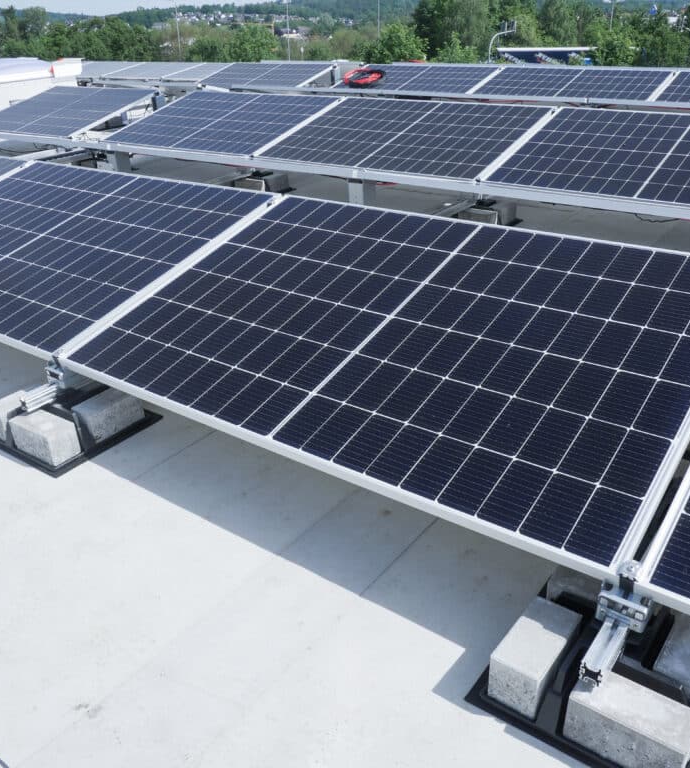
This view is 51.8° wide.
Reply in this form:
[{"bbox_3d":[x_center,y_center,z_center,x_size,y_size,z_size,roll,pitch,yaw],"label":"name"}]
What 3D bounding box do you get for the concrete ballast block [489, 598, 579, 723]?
[{"bbox_3d":[0.374,0.527,1.392,0.097,0.102,0.205,17,32,33],"label":"concrete ballast block"}]

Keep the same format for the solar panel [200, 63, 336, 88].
[{"bbox_3d":[-1.128,-3.763,8.847,1.722,0.035,1.134,17,47,33],"label":"solar panel"}]

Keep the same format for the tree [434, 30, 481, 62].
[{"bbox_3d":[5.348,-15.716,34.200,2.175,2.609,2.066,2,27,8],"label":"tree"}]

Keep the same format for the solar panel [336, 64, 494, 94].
[{"bbox_3d":[0.658,-3.205,7.653,1.722,0.035,1.134,17,47,33],"label":"solar panel"}]

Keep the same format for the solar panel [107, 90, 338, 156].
[{"bbox_3d":[-1.025,-2.135,5.807,1.722,0.035,1.134,17,47,33],"label":"solar panel"}]

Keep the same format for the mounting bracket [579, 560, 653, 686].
[{"bbox_3d":[0.478,0.417,1.254,0.083,0.137,0.195,17,32,33],"label":"mounting bracket"}]

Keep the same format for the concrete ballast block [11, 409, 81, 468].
[{"bbox_3d":[-0.910,0.161,2.169,0.197,0.098,0.098,17,30,33],"label":"concrete ballast block"}]

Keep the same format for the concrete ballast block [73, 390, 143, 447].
[{"bbox_3d":[-0.765,0.096,2.308,0.098,0.098,0.197,17,30,33],"label":"concrete ballast block"}]

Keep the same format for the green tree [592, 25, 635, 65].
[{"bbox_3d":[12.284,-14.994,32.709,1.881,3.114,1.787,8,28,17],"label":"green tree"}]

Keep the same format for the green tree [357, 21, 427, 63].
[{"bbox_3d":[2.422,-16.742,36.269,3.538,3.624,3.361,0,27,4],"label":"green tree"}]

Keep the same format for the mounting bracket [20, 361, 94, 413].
[{"bbox_3d":[-0.914,-0.017,2.207,0.083,0.137,0.195,17,32,33],"label":"mounting bracket"}]

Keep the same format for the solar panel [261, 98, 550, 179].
[{"bbox_3d":[0.375,-1.697,4.871,1.722,0.035,1.134,17,47,33],"label":"solar panel"}]

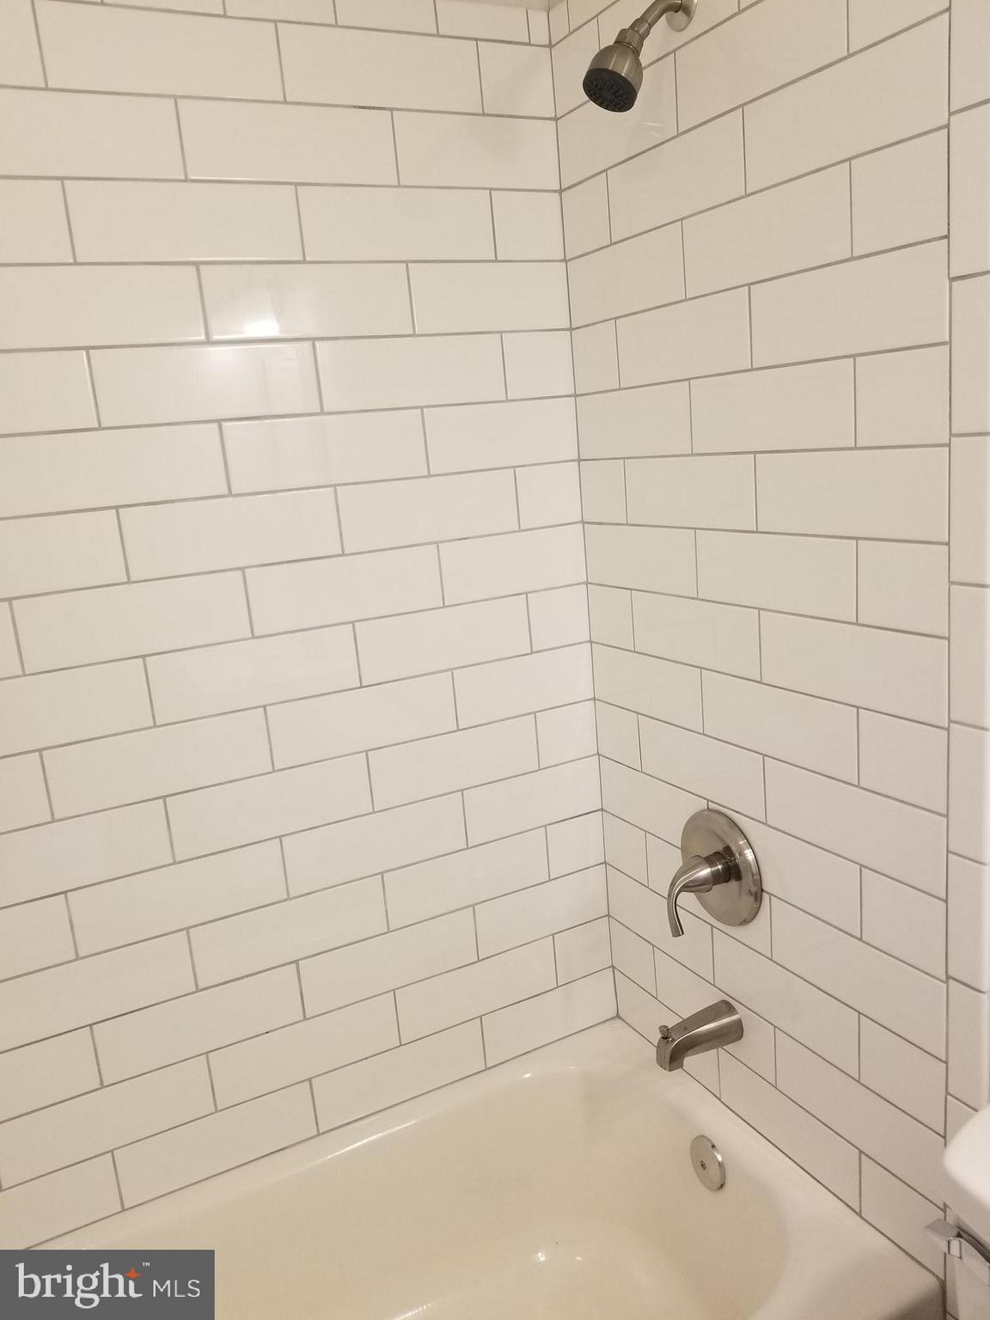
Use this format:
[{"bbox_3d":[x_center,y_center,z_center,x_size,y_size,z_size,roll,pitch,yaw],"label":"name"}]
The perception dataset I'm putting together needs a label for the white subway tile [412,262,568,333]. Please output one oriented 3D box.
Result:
[{"bbox_3d":[-0.004,-0.569,1.558,0.274,0.102,0.010,-11,14,-25],"label":"white subway tile"}]

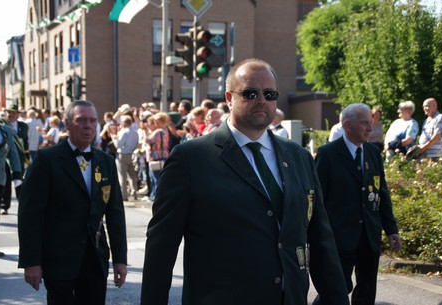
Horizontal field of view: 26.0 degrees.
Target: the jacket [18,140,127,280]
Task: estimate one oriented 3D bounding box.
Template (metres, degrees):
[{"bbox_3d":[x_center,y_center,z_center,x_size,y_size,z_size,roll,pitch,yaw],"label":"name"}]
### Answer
[{"bbox_3d":[-0.792,0.304,5.100,0.520,0.730,0.330,-1,2,-23],"label":"jacket"}]

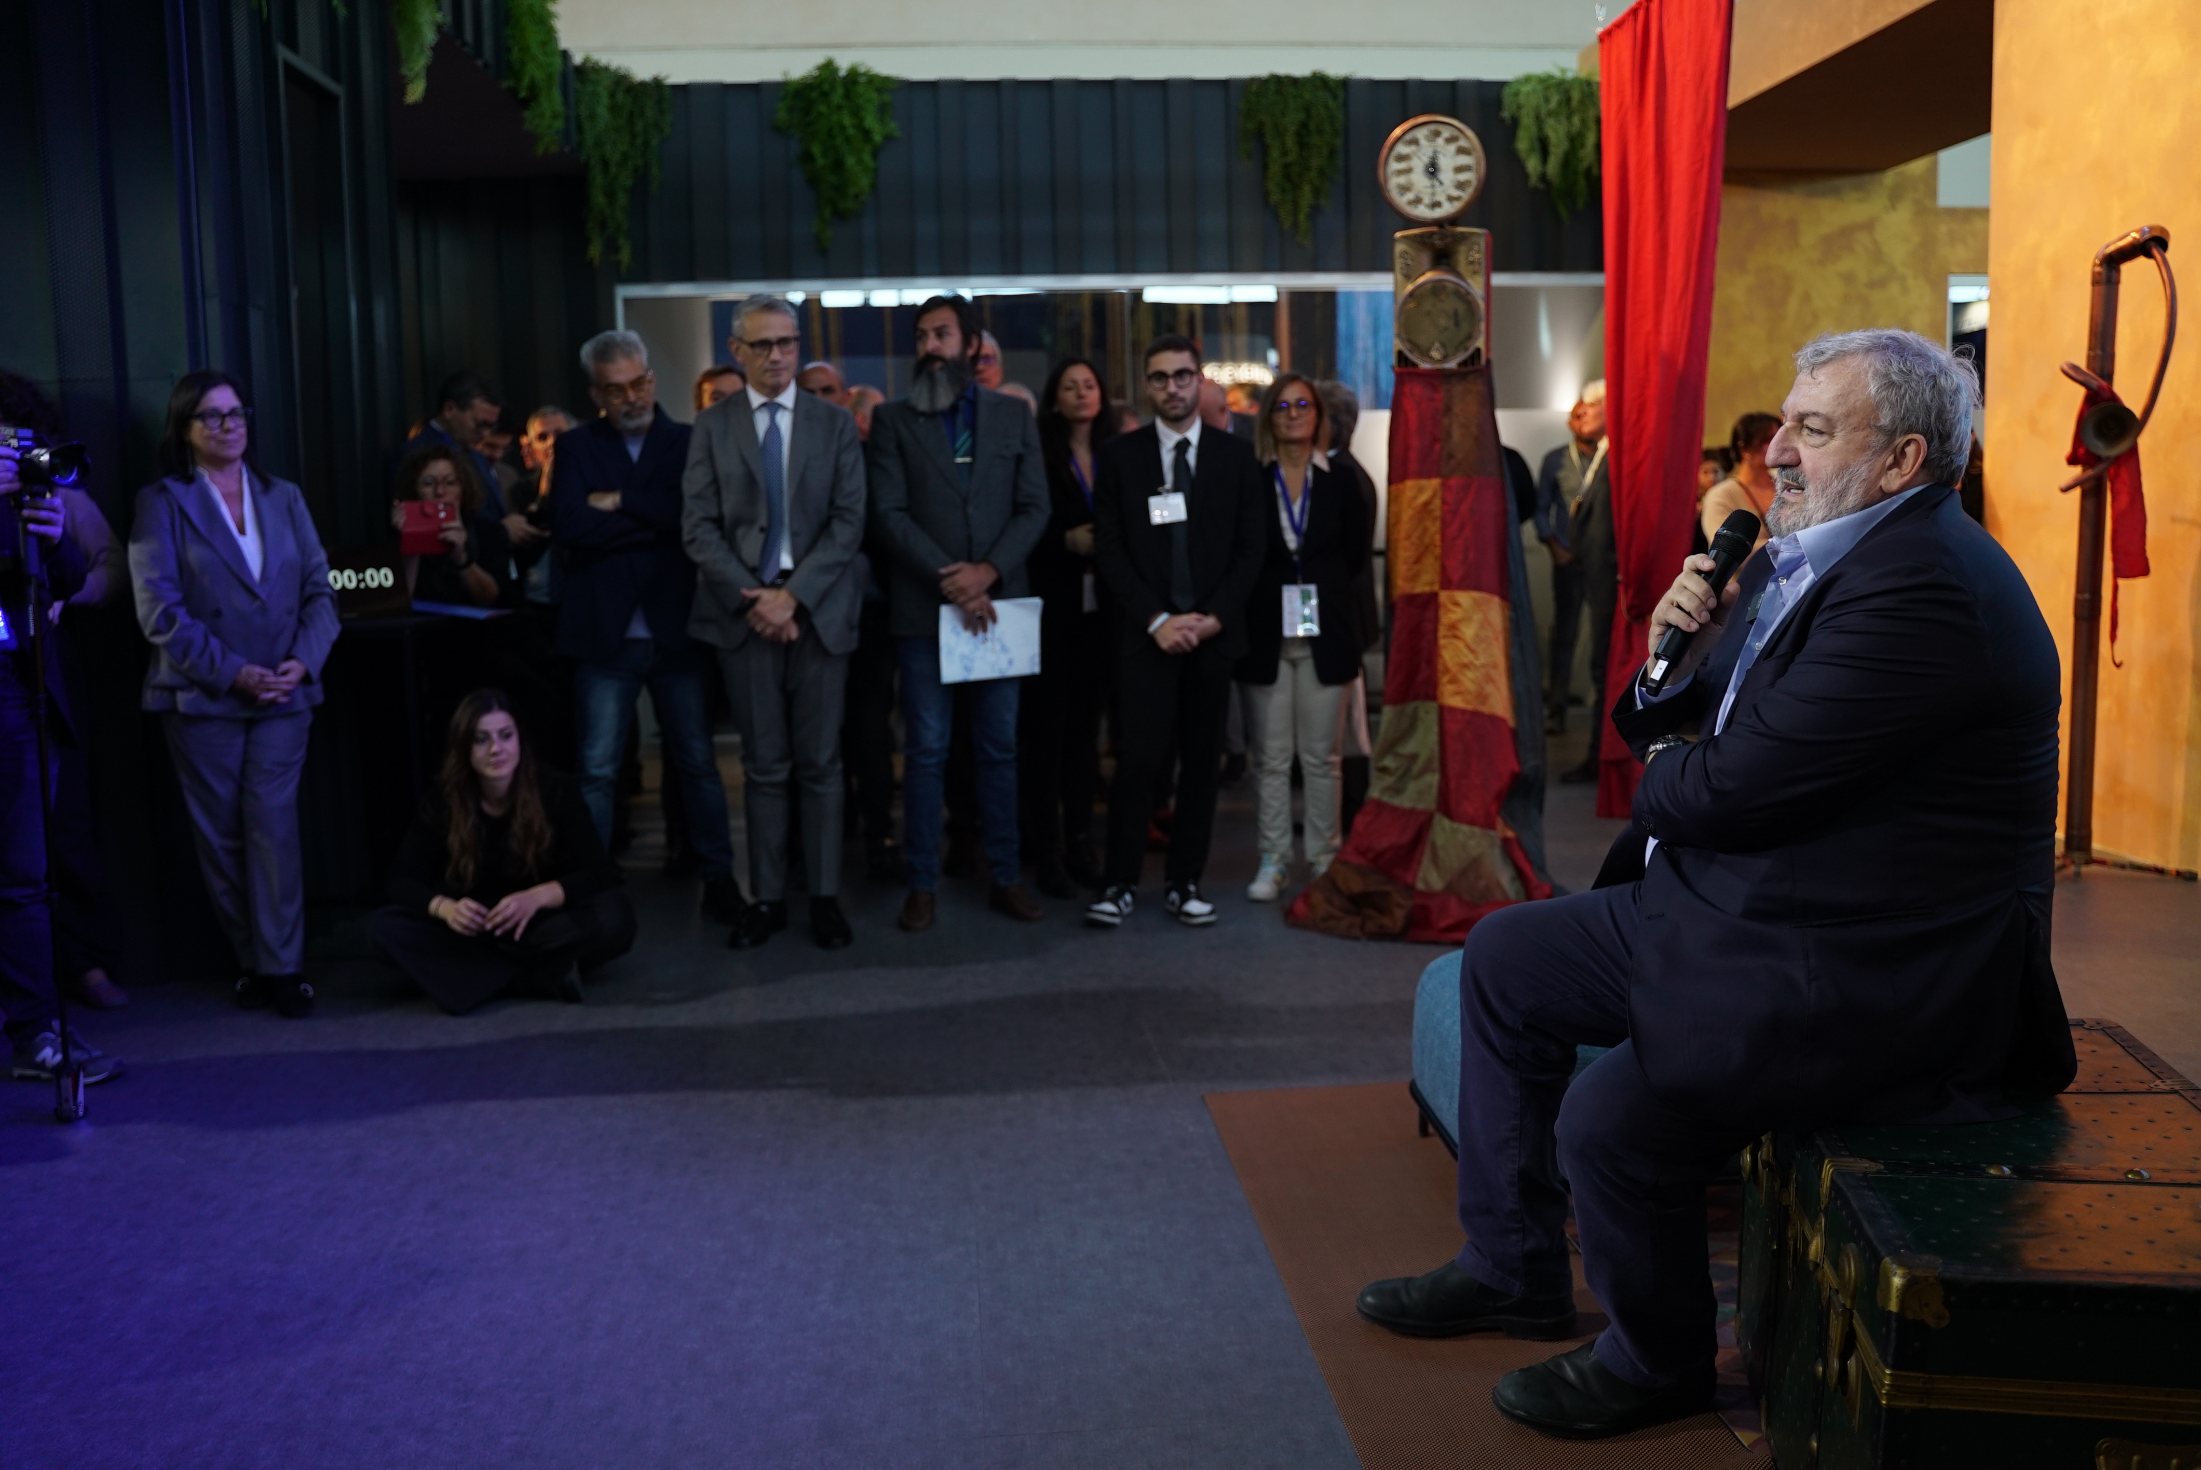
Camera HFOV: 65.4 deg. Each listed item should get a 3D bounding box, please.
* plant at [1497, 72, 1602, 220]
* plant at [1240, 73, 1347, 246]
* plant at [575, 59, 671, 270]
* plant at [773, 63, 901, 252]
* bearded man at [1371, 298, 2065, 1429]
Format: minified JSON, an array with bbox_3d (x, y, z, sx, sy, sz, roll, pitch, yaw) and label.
[{"bbox_3d":[2.433,-3.153,9.168,0.529,0.749,0.363,-2,7,-5],"label":"plant"},{"bbox_3d":[1.016,-3.033,9.064,0.545,0.867,0.363,-2,7,-5],"label":"plant"},{"bbox_3d":[-2.441,-2.915,8.787,0.442,1.022,0.363,-2,7,-5],"label":"plant"},{"bbox_3d":[-1.353,-2.985,8.870,0.624,0.934,0.363,-2,7,-5],"label":"plant"},{"bbox_3d":[0.791,0.183,2.220,0.911,1.372,0.598,0,7,7],"label":"bearded man"}]

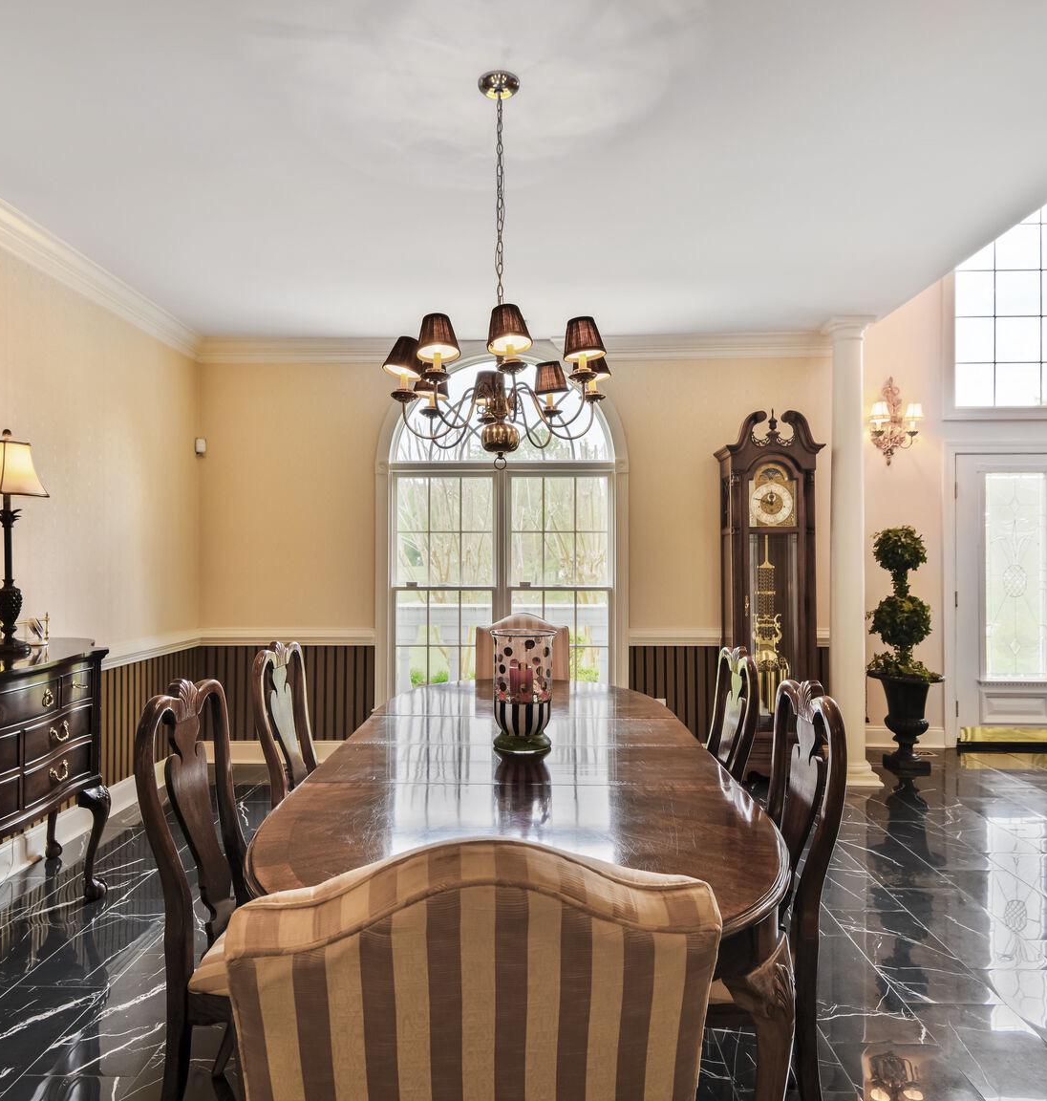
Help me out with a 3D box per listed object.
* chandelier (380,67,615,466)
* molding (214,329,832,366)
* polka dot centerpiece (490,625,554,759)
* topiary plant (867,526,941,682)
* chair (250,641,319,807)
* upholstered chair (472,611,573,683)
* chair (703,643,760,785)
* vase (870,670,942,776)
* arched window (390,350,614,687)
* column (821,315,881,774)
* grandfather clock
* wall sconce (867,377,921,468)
[{"bbox_3d":[-0.071,-0.815,2.161,0.680,1.140,0.720,0,-1,1],"label":"chandelier"},{"bbox_3d":[-0.049,-1.291,4.720,4.170,0.137,0.105,0,-1,1],"label":"molding"},{"bbox_3d":[-0.002,0.415,2.190,0.190,0.341,0.190,0,-1,1],"label":"polka dot centerpiece"},{"bbox_3d":[2.404,0.331,4.652,0.450,0.953,0.450,0,-1,1],"label":"topiary plant"},{"bbox_3d":[-0.568,0.837,2.480,0.570,1.030,0.530,0,-1,1],"label":"chair"},{"bbox_3d":[-0.007,0.847,3.562,0.530,1.050,0.640,0,-1,1],"label":"upholstered chair"},{"bbox_3d":[0.417,0.831,2.263,0.550,1.055,0.510,0,-1,1],"label":"chair"},{"bbox_3d":[2.430,1.079,4.610,0.430,0.610,0.430,0,-1,1],"label":"vase"},{"bbox_3d":[-0.146,-0.126,4.776,1.550,2.290,0.120,0,-1,1],"label":"arched window"},{"bbox_3d":[1.940,0.006,4.440,0.300,2.740,0.300,0,-1,1],"label":"column"},{"bbox_3d":[1.524,0.268,4.567,0.600,2.230,0.350,0,-1,1],"label":"grandfather clock"},{"bbox_3d":[2.609,-0.917,5.077,0.370,0.630,0.190,0,-1,1],"label":"wall sconce"}]

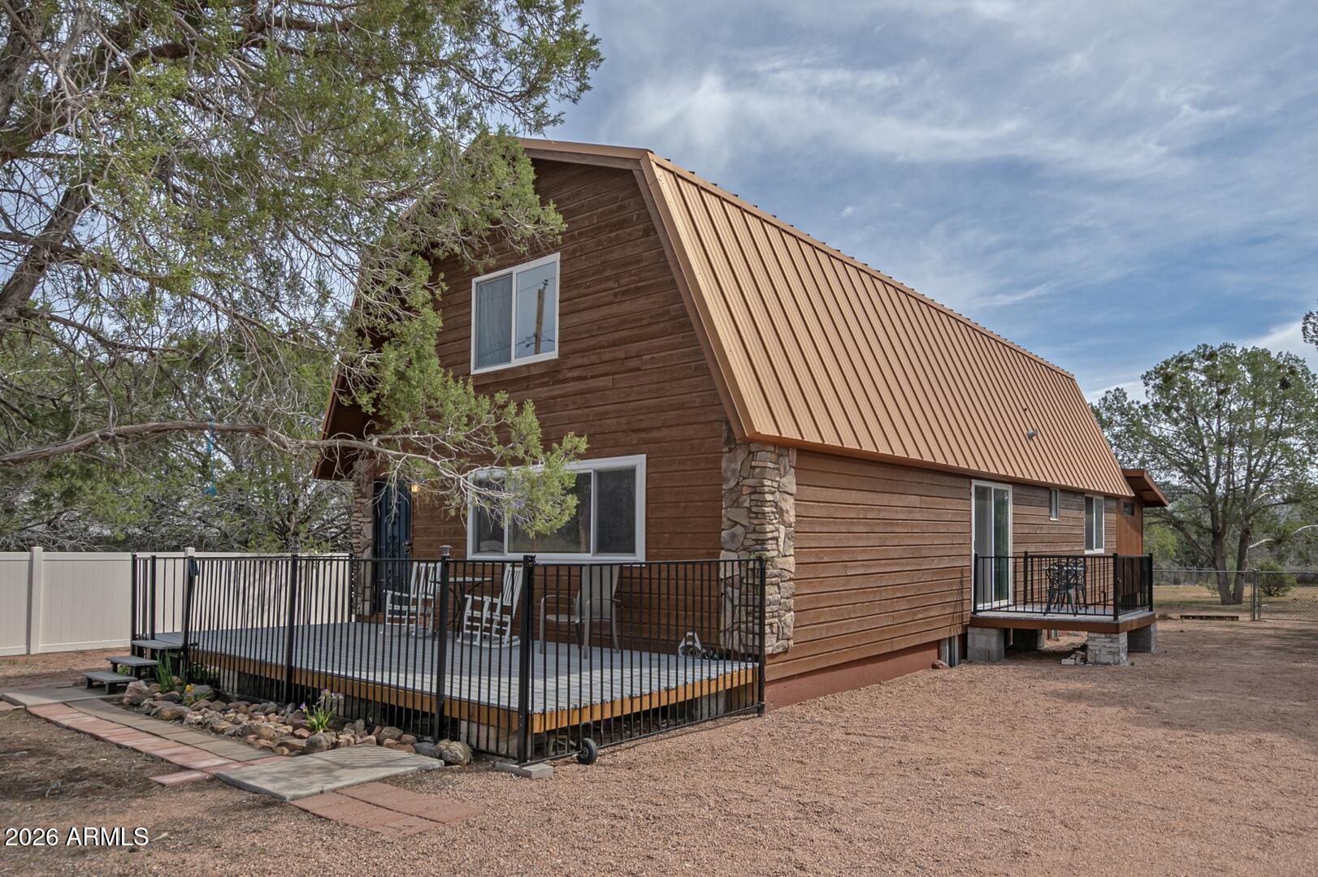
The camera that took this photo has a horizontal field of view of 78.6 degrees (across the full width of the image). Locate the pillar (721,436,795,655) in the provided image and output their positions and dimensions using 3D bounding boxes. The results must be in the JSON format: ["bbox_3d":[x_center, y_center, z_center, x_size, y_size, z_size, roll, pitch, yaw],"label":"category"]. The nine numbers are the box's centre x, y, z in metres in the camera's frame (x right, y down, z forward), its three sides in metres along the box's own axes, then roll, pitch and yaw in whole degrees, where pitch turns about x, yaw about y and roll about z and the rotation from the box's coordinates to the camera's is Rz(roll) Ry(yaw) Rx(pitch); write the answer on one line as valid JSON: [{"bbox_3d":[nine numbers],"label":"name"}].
[{"bbox_3d":[1.067,1.122,8.640,0.530,2.300,0.550,-5,-8,40],"label":"pillar"}]

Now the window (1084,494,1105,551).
[{"bbox_3d":[9.742,1.912,18.000,0.100,1.270,1.600,-5,-8,40],"label":"window"}]

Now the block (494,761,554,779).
[{"bbox_3d":[-0.966,2.363,5.820,0.400,0.060,0.200,-5,-8,40],"label":"block"}]

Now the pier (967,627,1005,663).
[{"bbox_3d":[5.090,3.166,12.470,0.420,0.530,0.400,-5,-8,40],"label":"pier"}]

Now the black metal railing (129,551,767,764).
[{"bbox_3d":[-2.980,2.090,9.650,7.700,1.520,3.050,-5,-8,40],"label":"black metal railing"}]

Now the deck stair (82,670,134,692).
[{"bbox_3d":[-6.270,2.759,9.150,0.880,0.140,0.300,-5,-8,40],"label":"deck stair"}]

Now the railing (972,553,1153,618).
[{"bbox_3d":[6.490,2.315,12.870,1.940,0.950,2.420,-5,-8,40],"label":"railing"}]

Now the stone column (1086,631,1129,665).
[{"bbox_3d":[6.476,3.008,11.650,0.430,0.480,0.440,-5,-8,40],"label":"stone column"}]

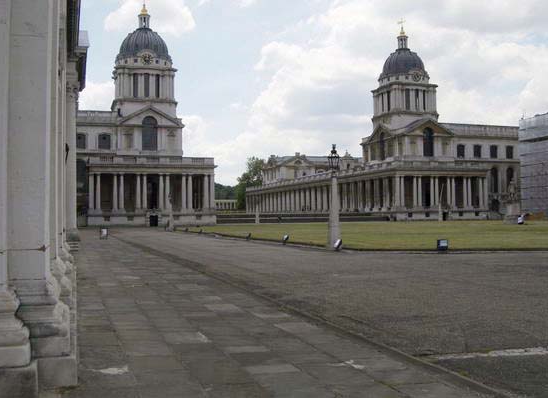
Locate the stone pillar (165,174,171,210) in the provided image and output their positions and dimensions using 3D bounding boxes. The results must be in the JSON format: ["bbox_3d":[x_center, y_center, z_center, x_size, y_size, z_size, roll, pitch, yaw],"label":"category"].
[{"bbox_3d":[-18.349,-1.154,103.200,0.950,6.200,0.950,0,-2,-18],"label":"stone pillar"}]

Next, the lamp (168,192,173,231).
[{"bbox_3d":[-11.813,1.452,68.500,0.530,4.450,0.530,0,-2,-18],"label":"lamp"}]

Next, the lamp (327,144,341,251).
[{"bbox_3d":[2.563,-0.056,25.800,0.540,4.550,0.540,0,-2,-18],"label":"lamp"}]

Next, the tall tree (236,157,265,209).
[{"bbox_3d":[-9.069,-6.636,265.000,14.500,24.000,14.500,-1,-1,0],"label":"tall tree"}]

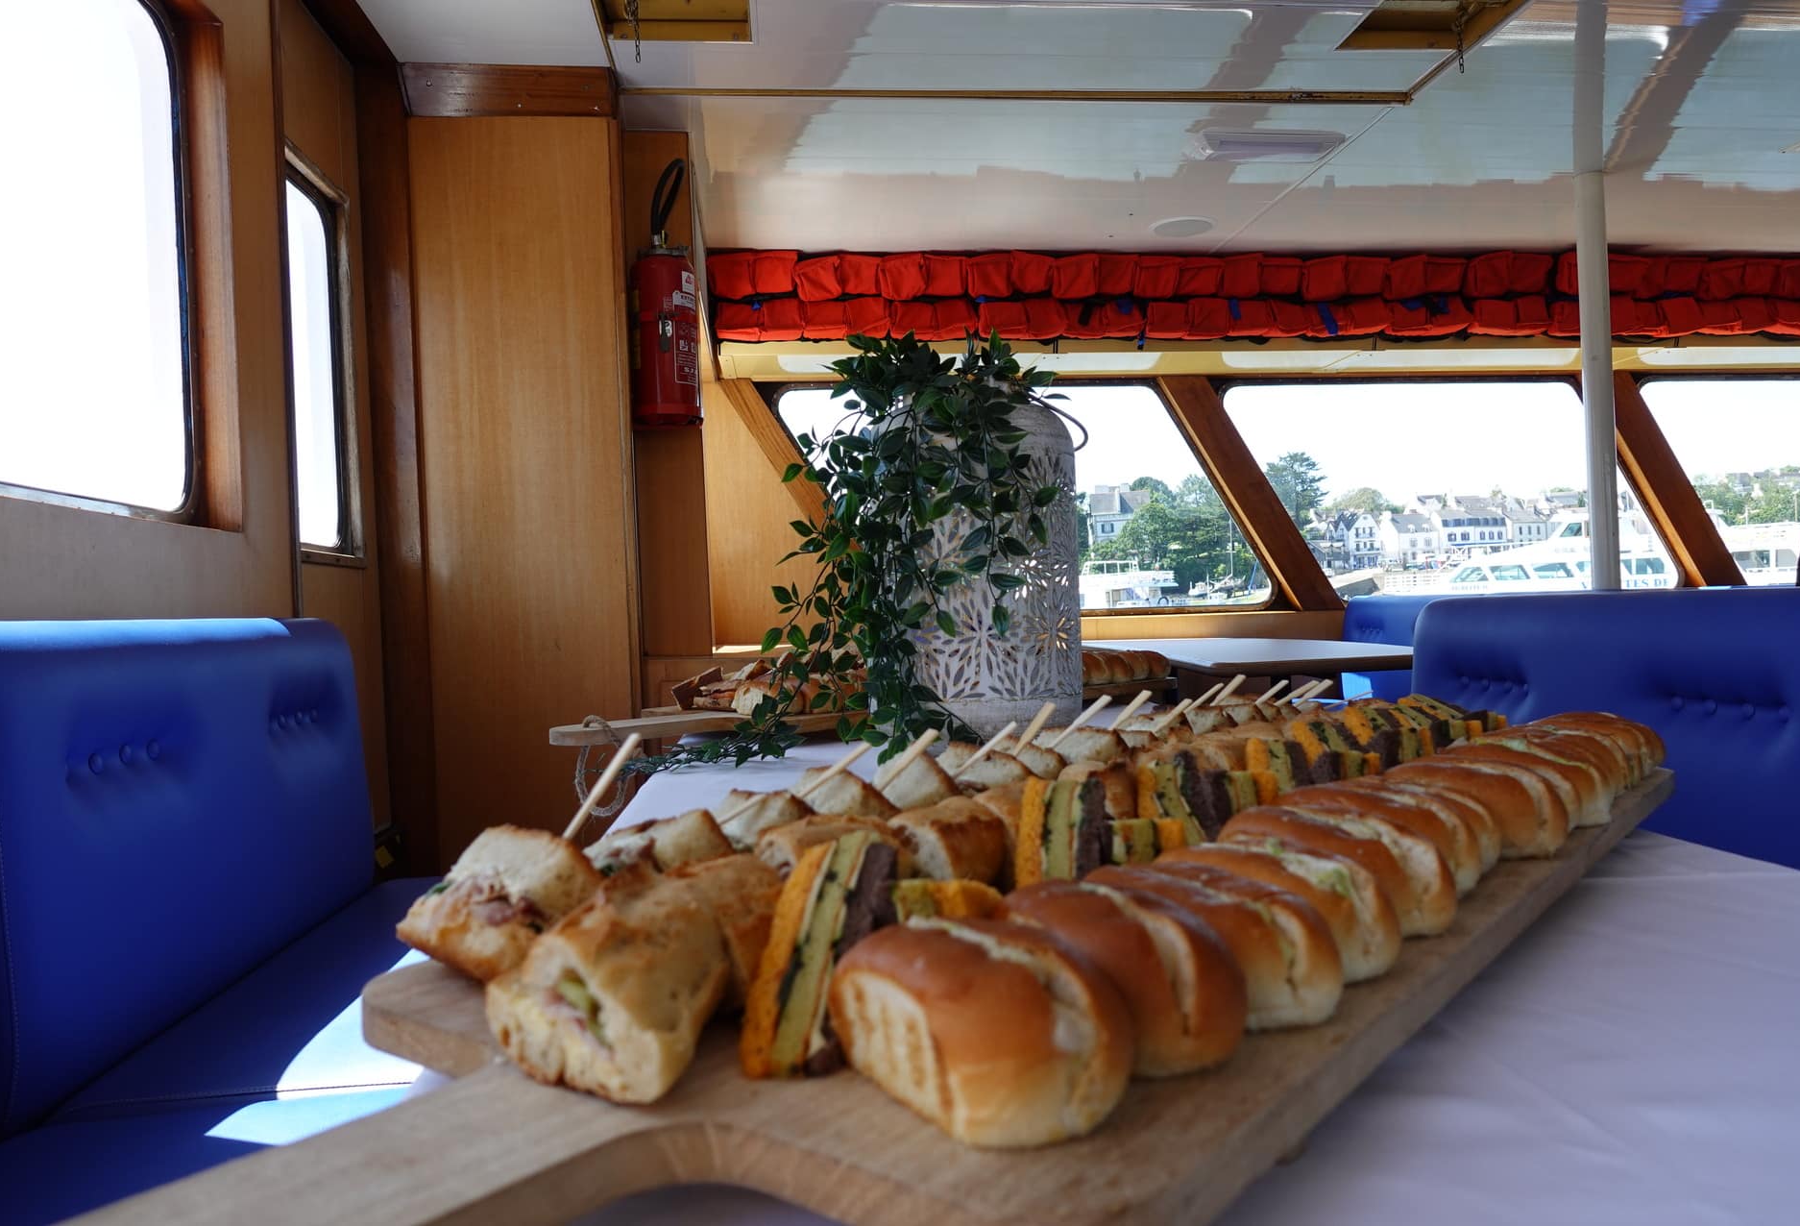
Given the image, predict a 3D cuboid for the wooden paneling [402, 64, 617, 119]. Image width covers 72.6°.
[{"bbox_3d":[-0.813,-1.085,2.550,0.420,0.098,0.045,-2,0,-7],"label":"wooden paneling"}]

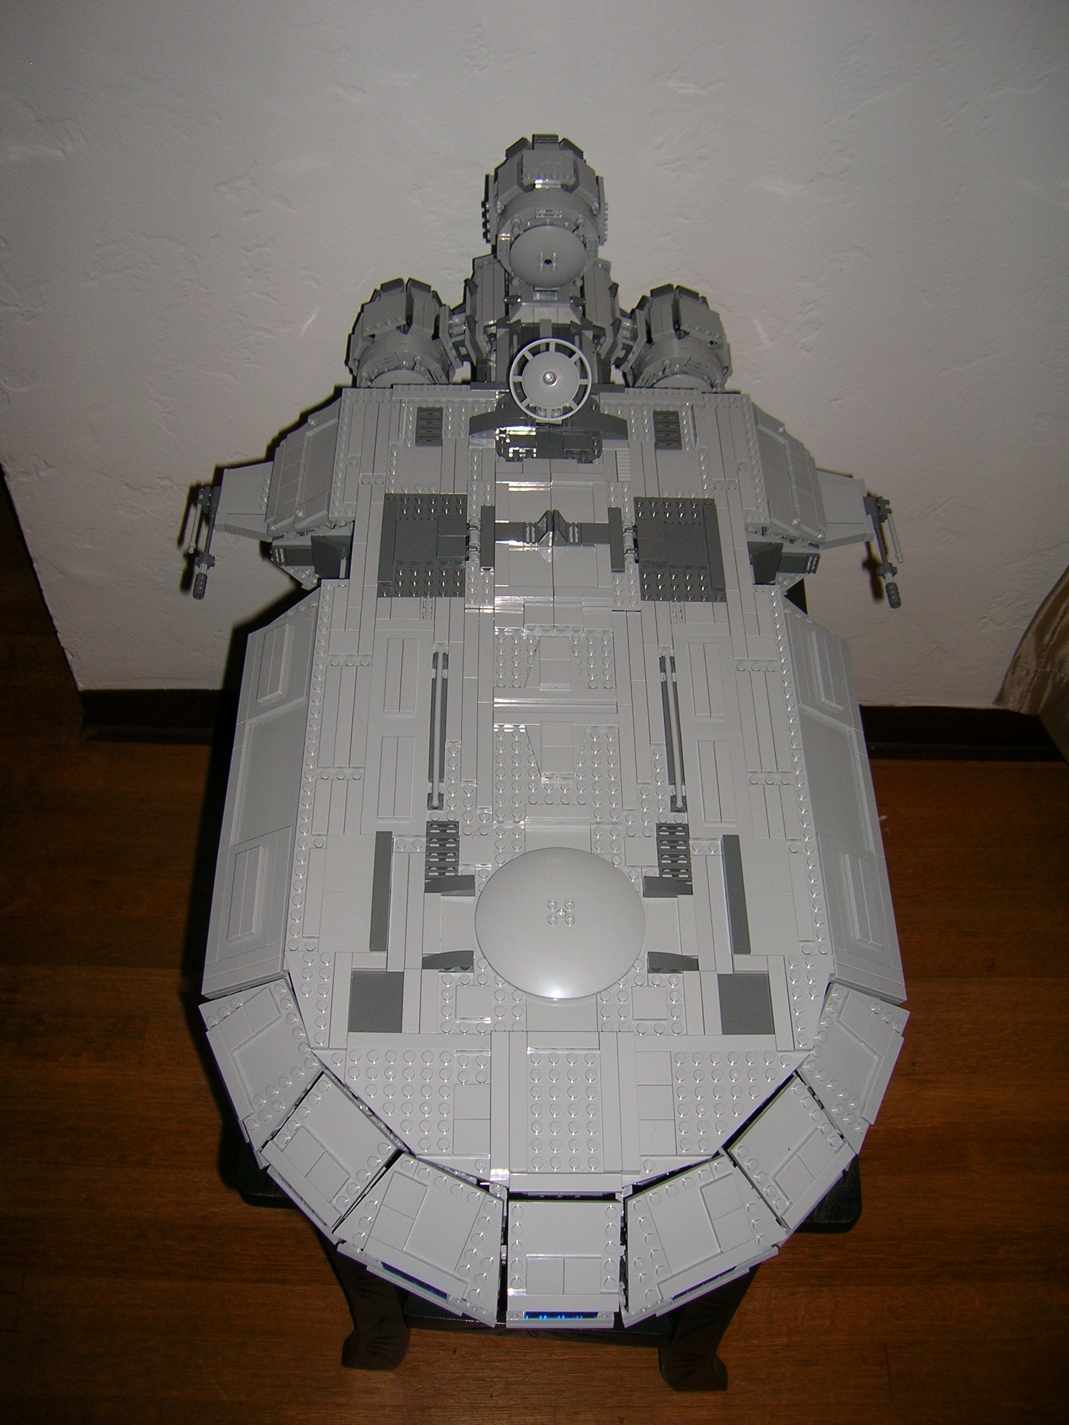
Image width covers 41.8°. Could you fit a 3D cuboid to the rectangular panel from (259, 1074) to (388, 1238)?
[{"bbox_3d":[-0.093,0.200,0.639,0.049,0.008,0.050,40,98,20],"label":"rectangular panel"}]

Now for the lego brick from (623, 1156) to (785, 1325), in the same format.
[{"bbox_3d":[0.069,0.226,0.618,0.080,0.010,0.050,-20,98,-13],"label":"lego brick"}]

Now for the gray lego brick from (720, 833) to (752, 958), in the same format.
[{"bbox_3d":[0.096,0.088,0.670,0.008,0.005,0.064,1,53,-2],"label":"gray lego brick"}]

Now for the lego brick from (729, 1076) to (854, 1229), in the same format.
[{"bbox_3d":[0.117,0.202,0.643,0.049,0.008,0.050,-40,101,-24],"label":"lego brick"}]

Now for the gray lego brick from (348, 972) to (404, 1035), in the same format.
[{"bbox_3d":[-0.071,0.132,0.635,0.024,0.004,0.030,1,53,-2],"label":"gray lego brick"}]

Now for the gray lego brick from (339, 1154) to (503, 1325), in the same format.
[{"bbox_3d":[-0.043,0.225,0.615,0.080,0.010,0.050,23,97,9],"label":"gray lego brick"}]

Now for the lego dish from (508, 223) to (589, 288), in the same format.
[{"bbox_3d":[0.009,-0.288,0.891,0.048,0.048,0.009,1,53,-2],"label":"lego dish"}]

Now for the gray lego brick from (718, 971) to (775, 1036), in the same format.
[{"bbox_3d":[0.097,0.134,0.642,0.024,0.004,0.031,1,53,-2],"label":"gray lego brick"}]

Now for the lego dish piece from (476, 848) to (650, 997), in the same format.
[{"bbox_3d":[0.012,0.095,0.654,0.080,0.011,0.080,1,53,-2],"label":"lego dish piece"}]

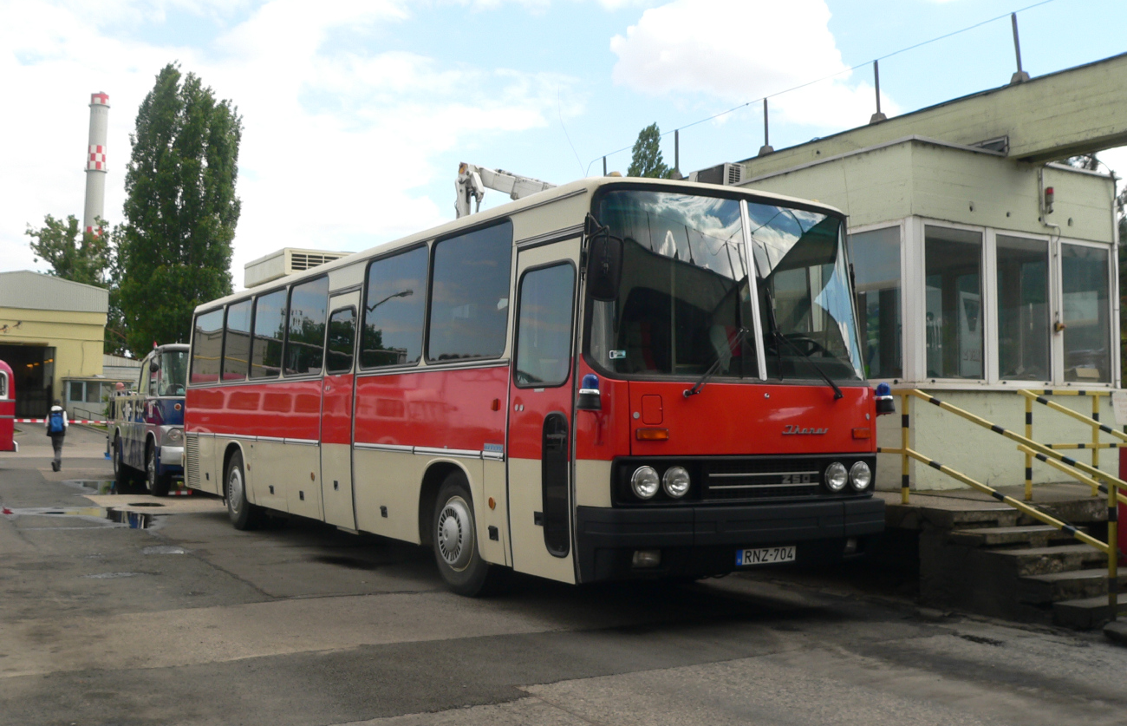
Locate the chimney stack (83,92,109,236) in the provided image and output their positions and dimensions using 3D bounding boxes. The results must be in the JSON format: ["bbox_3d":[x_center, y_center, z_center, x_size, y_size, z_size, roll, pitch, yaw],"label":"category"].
[{"bbox_3d":[-147.287,-34.195,366.833,6.300,102.230,6.300,0,-3,0],"label":"chimney stack"}]

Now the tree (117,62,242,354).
[{"bbox_3d":[-29.133,-8.667,87.461,9.000,27.613,9.000,0,-3,0],"label":"tree"}]

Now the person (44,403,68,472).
[{"bbox_3d":[-12.355,1.778,28.589,0.520,1.700,0.450,0,-3,-2],"label":"person"}]

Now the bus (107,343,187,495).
[{"bbox_3d":[-7.141,1.081,23.068,2.500,2.650,8.700,1,-3,-26],"label":"bus"}]

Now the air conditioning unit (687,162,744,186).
[{"bbox_3d":[2.042,-2.289,15.600,0.320,0.570,0.770,2,-3,-30],"label":"air conditioning unit"}]

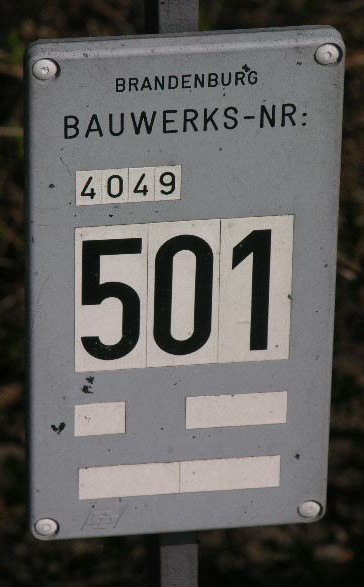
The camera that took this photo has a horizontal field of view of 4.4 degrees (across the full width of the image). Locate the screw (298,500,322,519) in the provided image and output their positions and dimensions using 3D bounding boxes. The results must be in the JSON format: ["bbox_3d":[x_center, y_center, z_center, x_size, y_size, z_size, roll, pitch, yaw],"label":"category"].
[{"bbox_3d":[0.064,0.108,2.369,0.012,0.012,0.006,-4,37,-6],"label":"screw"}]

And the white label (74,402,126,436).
[{"bbox_3d":[-0.040,0.061,2.319,0.025,0.019,0.002,-4,37,-6],"label":"white label"}]

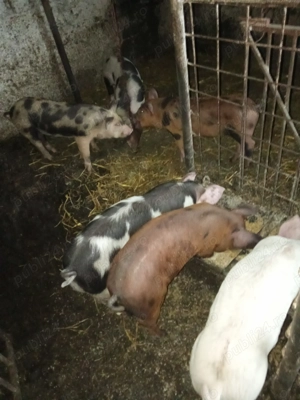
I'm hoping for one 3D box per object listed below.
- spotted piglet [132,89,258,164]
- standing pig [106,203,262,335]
[{"bbox_3d":[0.279,-0.458,2.153,0.831,0.476,0.238,4,44,17],"label":"spotted piglet"},{"bbox_3d":[0.188,0.256,1.390,0.788,0.456,0.252,-31,45,-21],"label":"standing pig"}]

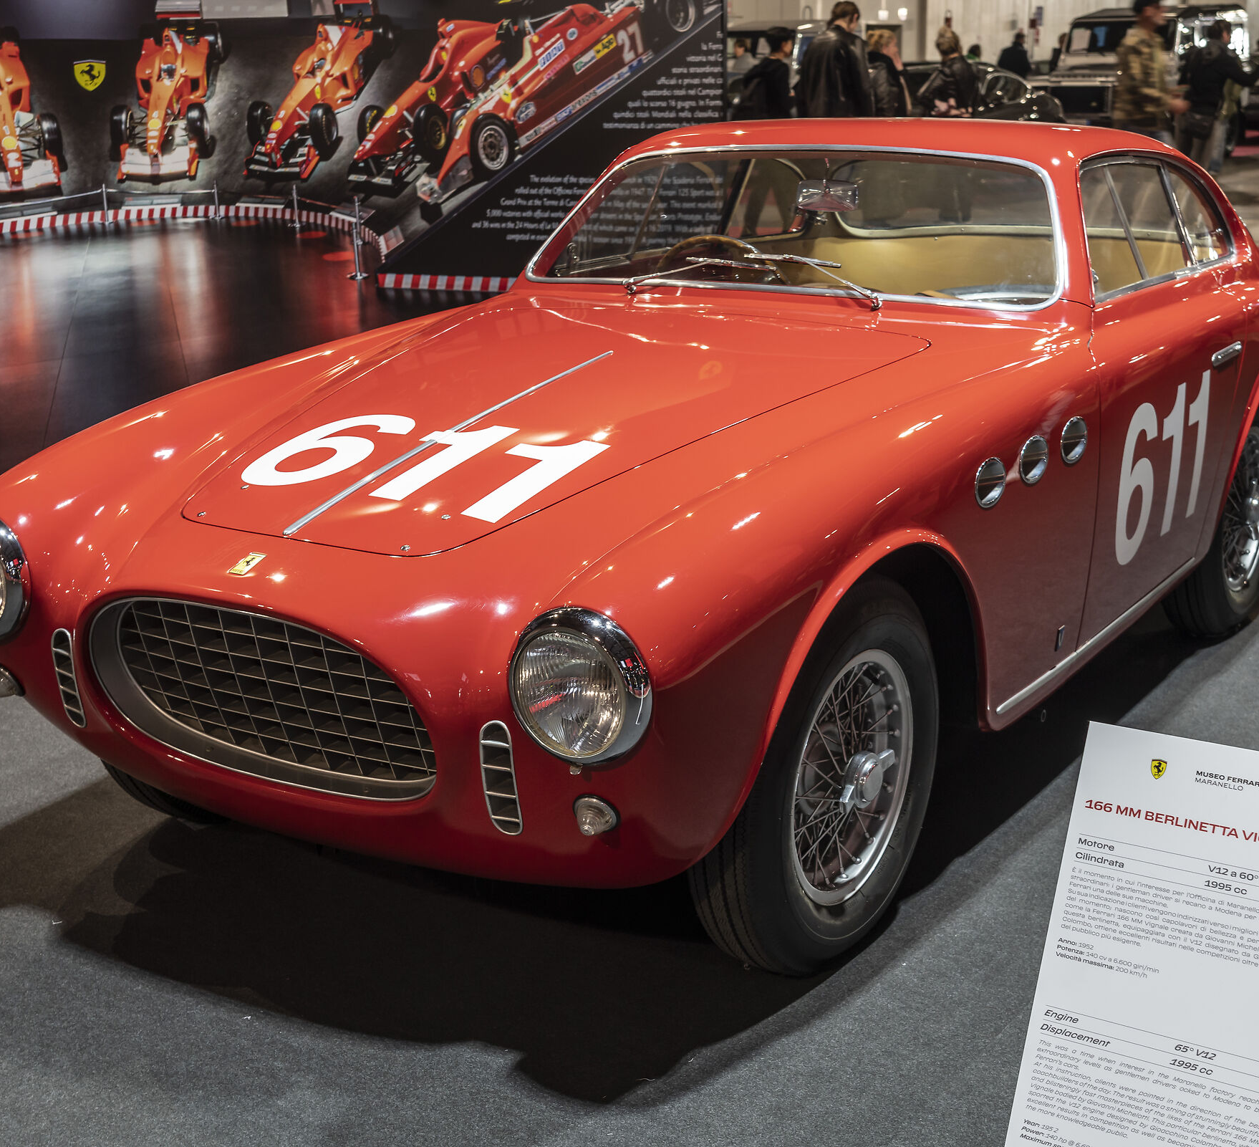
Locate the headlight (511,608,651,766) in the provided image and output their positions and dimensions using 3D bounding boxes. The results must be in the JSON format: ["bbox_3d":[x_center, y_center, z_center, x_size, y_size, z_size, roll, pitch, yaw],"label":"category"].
[{"bbox_3d":[-0.077,0.163,2.678,0.216,0.218,0.090,7,15,29],"label":"headlight"}]

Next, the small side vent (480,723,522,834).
[{"bbox_3d":[-0.184,0.304,2.846,0.056,0.190,0.035,6,22,27],"label":"small side vent"}]

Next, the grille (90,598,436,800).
[{"bbox_3d":[-0.592,0.199,3.073,0.735,0.305,0.110,8,24,32],"label":"grille"}]

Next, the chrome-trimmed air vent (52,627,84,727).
[{"bbox_3d":[-0.978,0.187,3.354,0.056,0.190,0.035,11,24,38],"label":"chrome-trimmed air vent"}]

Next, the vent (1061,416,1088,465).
[{"bbox_3d":[0.897,-0.271,3.885,0.035,0.097,0.097,9,18,40],"label":"vent"}]

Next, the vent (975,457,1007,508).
[{"bbox_3d":[0.663,-0.169,3.543,0.035,0.097,0.097,10,19,42],"label":"vent"}]

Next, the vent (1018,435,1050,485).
[{"bbox_3d":[0.781,-0.221,3.716,0.035,0.097,0.097,10,18,41],"label":"vent"}]

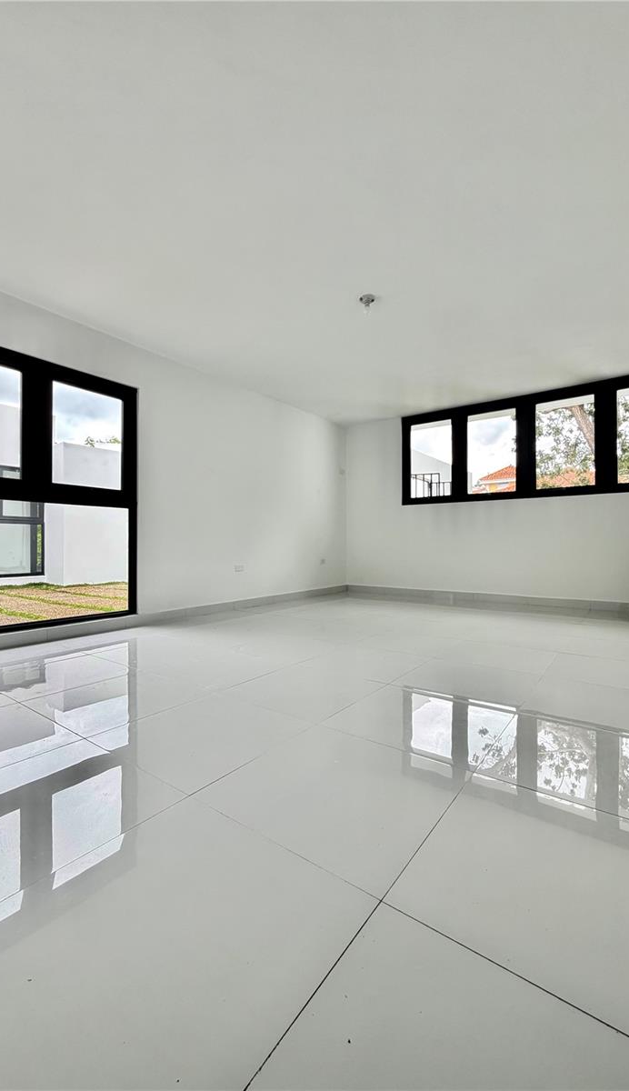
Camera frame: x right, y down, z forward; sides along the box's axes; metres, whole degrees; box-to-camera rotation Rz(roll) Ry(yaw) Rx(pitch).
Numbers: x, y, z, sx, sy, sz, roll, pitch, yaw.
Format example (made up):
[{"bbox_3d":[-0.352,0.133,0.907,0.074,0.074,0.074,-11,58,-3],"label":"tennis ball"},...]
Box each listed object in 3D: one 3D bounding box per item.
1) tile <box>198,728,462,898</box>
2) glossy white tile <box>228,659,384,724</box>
[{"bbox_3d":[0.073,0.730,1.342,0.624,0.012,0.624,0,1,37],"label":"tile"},{"bbox_3d":[-0.054,0.721,2.216,0.624,0.012,0.624,0,1,37],"label":"glossy white tile"}]

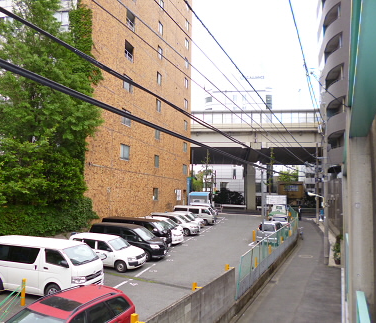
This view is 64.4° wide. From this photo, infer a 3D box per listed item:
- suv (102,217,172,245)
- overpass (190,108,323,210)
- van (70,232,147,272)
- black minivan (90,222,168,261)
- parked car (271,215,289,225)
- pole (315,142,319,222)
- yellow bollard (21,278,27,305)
[{"bbox_3d":[-3.401,4.783,19.876,4.763,1.944,1.799,-1,-5,18],"label":"suv"},{"bbox_3d":[12.477,1.382,57.801,32.000,16.000,20.000,0,-7,6],"label":"overpass"},{"bbox_3d":[-4.164,4.584,15.235,4.200,1.520,1.690,-1,-5,18],"label":"van"},{"bbox_3d":[-3.400,4.680,17.680,4.620,1.840,1.710,0,-6,15],"label":"black minivan"},{"bbox_3d":[8.756,5.851,28.113,1.690,1.450,4.400,-1,-5,20],"label":"parked car"},{"bbox_3d":[14.371,2.348,33.053,0.300,8.950,0.300,1,-7,0],"label":"pole"},{"bbox_3d":[-5.595,4.457,10.215,0.140,0.880,0.140,1,-7,0],"label":"yellow bollard"}]

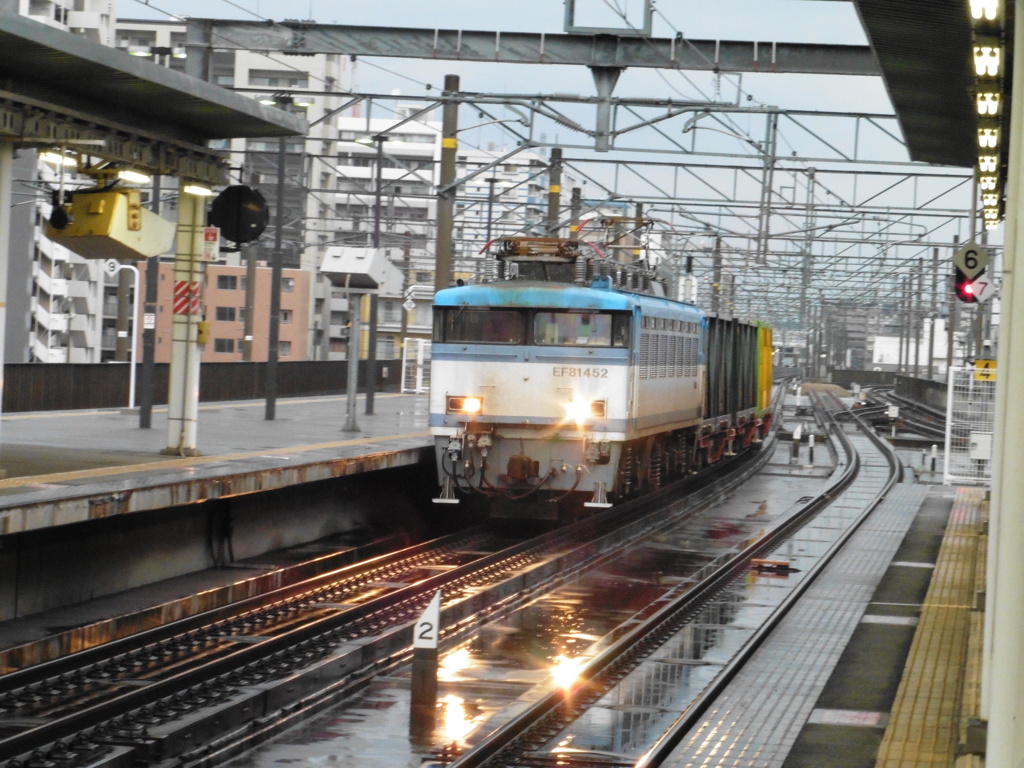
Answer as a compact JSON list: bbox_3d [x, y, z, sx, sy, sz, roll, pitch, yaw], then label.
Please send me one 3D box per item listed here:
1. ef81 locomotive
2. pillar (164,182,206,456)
[{"bbox_3d":[1.208,-0.056,66.542,2.900,4.250,18.600,2,0,6],"label":"ef81 locomotive"},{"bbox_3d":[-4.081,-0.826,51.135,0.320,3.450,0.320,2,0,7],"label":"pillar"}]

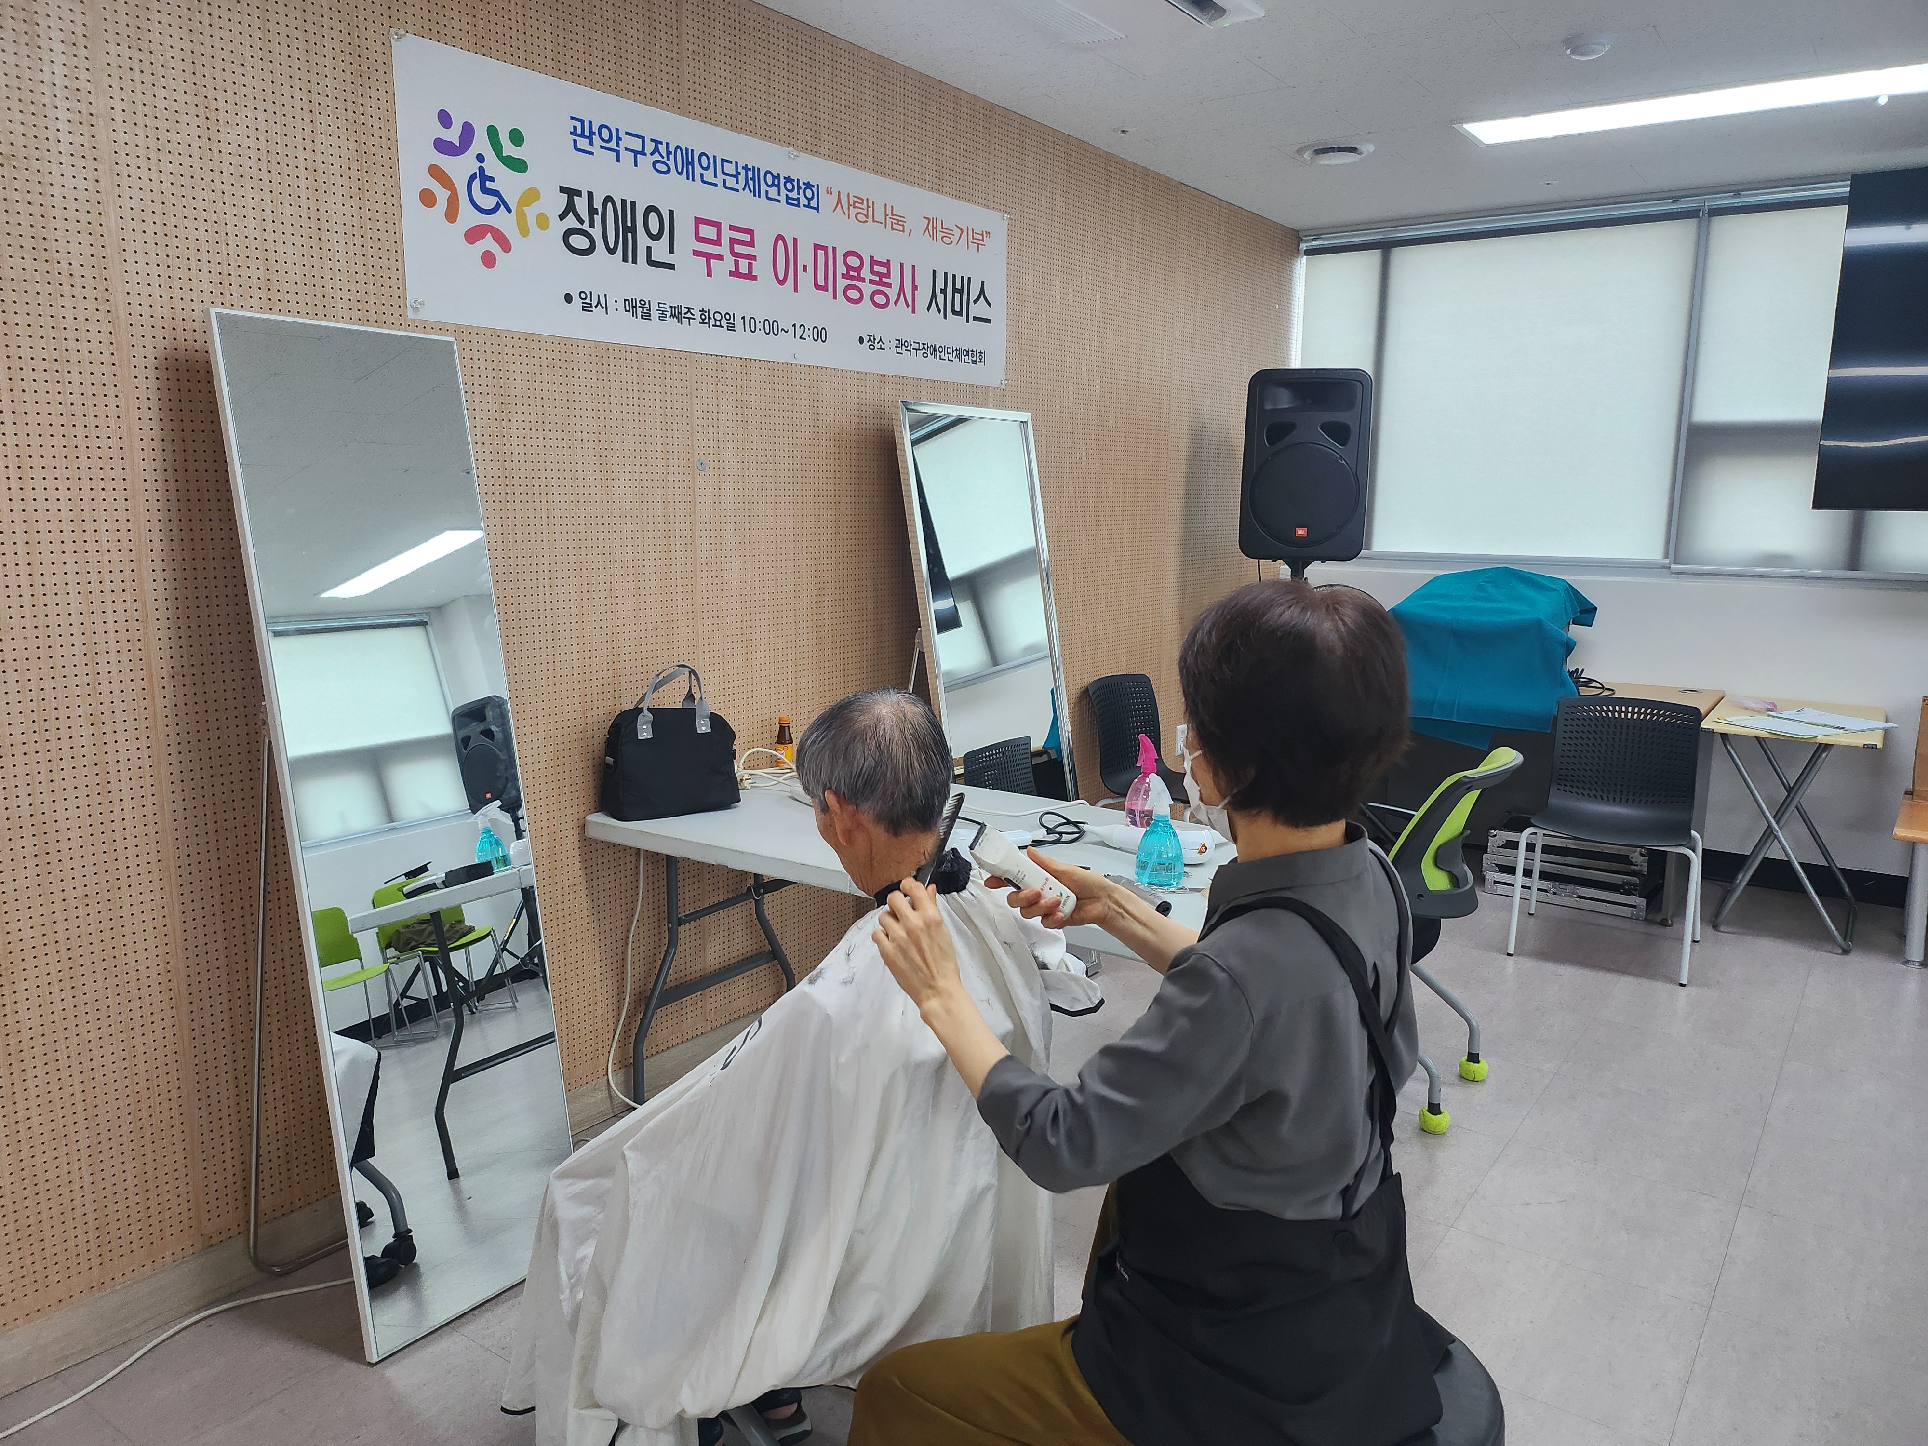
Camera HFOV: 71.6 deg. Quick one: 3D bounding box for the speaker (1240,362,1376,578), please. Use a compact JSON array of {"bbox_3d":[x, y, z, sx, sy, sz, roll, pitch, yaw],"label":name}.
[{"bbox_3d":[1.295,-0.976,5.072,0.440,0.680,0.400,3,10,14],"label":"speaker"}]

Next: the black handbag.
[{"bbox_3d":[-0.672,0.033,3.029,0.302,0.324,0.140,-7,13,-38],"label":"black handbag"}]

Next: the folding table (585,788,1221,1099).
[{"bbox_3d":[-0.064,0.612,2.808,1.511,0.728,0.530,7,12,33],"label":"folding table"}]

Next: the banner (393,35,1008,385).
[{"bbox_3d":[-0.446,-1.133,3.234,0.020,0.492,1.973,8,12,35],"label":"banner"}]

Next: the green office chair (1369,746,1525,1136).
[{"bbox_3d":[1.005,0.478,3.289,0.580,0.851,0.530,7,12,34],"label":"green office chair"}]

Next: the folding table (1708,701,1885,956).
[{"bbox_3d":[2.849,0.331,4.642,0.505,0.718,0.776,7,12,34],"label":"folding table"}]

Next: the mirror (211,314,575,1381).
[{"bbox_3d":[-1.002,0.176,2.373,0.393,1.714,0.443,7,12,34],"label":"mirror"}]

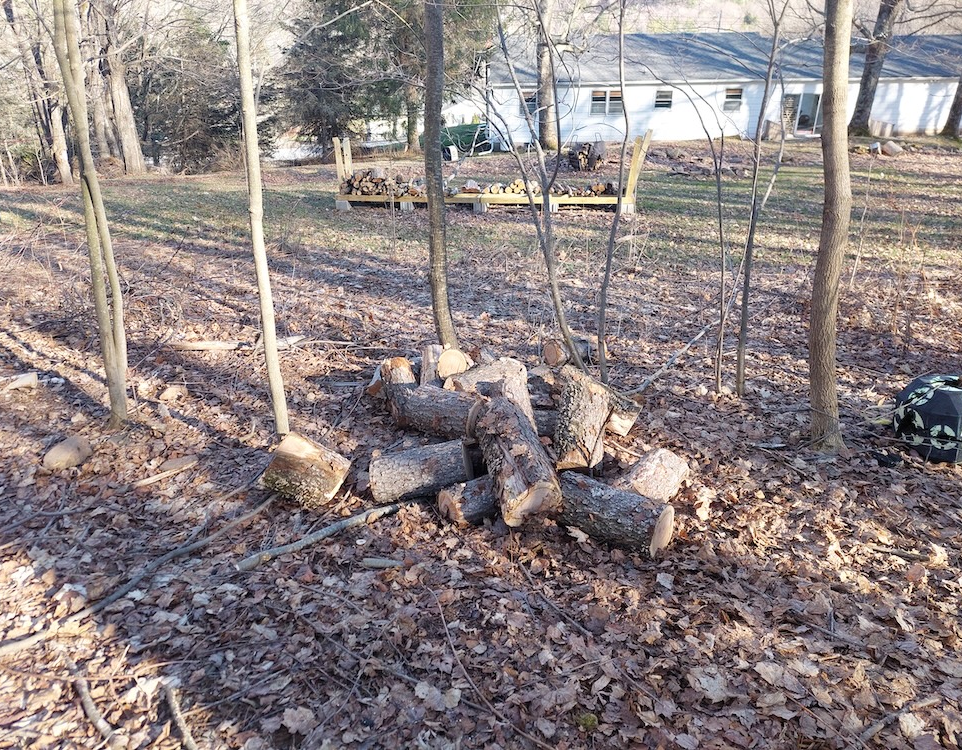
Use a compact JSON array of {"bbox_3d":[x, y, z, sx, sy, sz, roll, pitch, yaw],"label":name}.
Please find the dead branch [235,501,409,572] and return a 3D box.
[{"bbox_3d":[-0.581,0.594,2.626,0.700,0.040,0.055,-16,26,-36],"label":"dead branch"}]

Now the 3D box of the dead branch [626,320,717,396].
[{"bbox_3d":[1.312,-0.160,4.594,0.140,0.050,1.788,13,25,31],"label":"dead branch"}]

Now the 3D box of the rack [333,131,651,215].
[{"bbox_3d":[0.110,-3.249,11.121,5.000,1.170,0.430,4,23,9],"label":"rack"}]

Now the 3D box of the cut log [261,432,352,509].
[{"bbox_3d":[-0.724,0.394,2.858,0.295,0.225,0.225,22,25,0],"label":"cut log"}]

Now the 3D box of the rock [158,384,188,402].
[{"bbox_3d":[-1.735,0.102,3.880,0.147,0.066,0.103,-11,25,-24],"label":"rock"}]

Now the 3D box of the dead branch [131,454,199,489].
[{"bbox_3d":[-1.393,0.431,3.068,0.080,0.030,0.311,16,26,35],"label":"dead branch"}]

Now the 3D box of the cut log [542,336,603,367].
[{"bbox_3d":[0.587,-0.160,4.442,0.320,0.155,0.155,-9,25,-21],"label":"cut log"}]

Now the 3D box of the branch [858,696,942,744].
[{"bbox_3d":[1.105,0.908,1.823,0.322,0.025,0.040,-10,23,-24],"label":"branch"}]

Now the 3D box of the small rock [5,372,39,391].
[{"bbox_3d":[-2.684,0.043,4.041,0.160,0.061,0.096,-16,28,-33],"label":"small rock"}]

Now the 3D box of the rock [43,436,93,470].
[{"bbox_3d":[-1.891,0.360,3.147,0.190,0.104,0.133,-15,27,-31],"label":"rock"}]

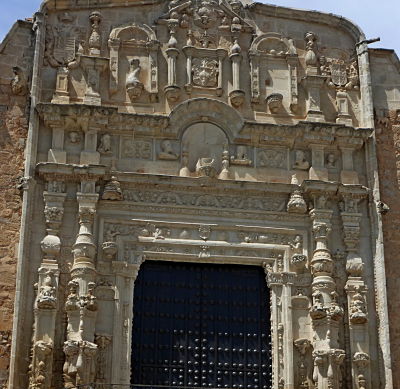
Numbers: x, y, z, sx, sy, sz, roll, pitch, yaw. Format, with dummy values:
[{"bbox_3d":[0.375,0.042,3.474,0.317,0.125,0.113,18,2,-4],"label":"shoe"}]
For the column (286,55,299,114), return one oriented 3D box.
[{"bbox_3d":[2.325,-2.801,27.124,0.230,1.667,0.200,4,-25,-8],"label":"column"}]

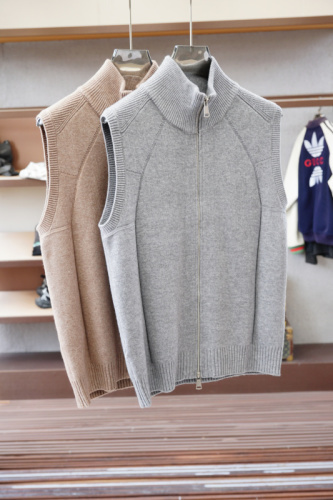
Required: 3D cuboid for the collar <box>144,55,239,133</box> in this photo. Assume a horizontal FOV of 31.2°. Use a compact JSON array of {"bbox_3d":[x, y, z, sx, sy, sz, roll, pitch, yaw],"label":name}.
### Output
[{"bbox_3d":[0.052,-0.326,1.250,0.195,0.155,0.135,-3,7,-17],"label":"collar"}]

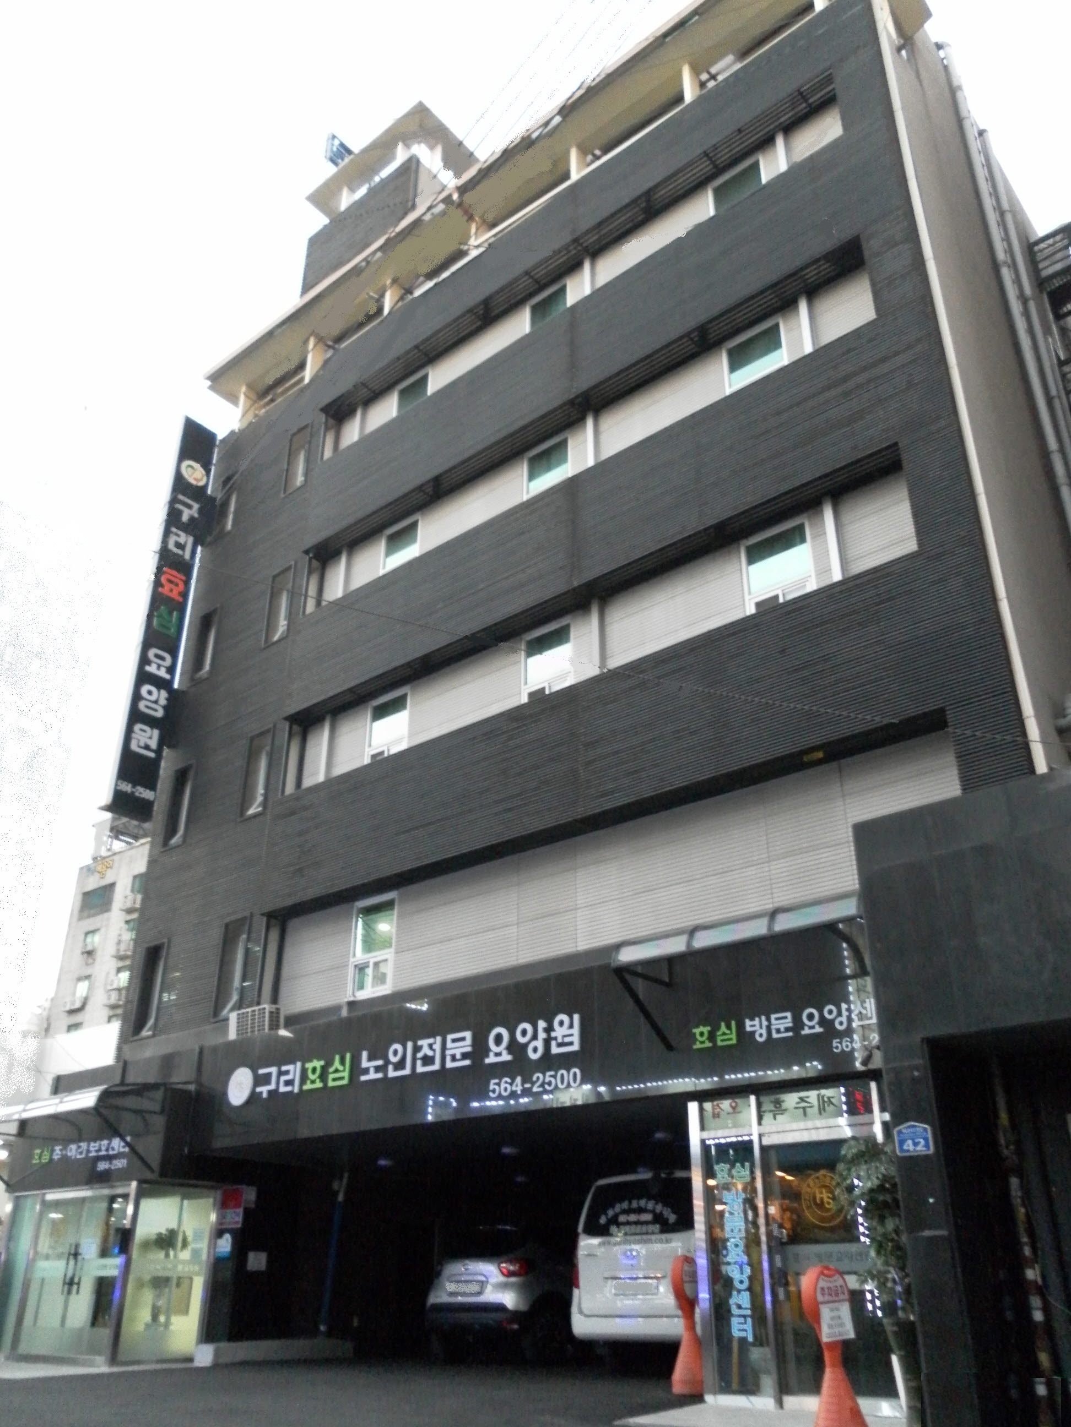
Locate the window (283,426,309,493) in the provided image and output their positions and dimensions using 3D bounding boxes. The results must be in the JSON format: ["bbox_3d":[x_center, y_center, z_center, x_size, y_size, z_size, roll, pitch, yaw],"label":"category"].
[{"bbox_3d":[-4.228,-4.522,20.742,0.605,1.360,0.180,-21,-33,35],"label":"window"}]

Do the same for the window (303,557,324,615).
[{"bbox_3d":[-3.743,-2.222,19.621,0.468,1.343,0.200,-21,-35,35],"label":"window"}]

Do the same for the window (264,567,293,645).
[{"bbox_3d":[-4.245,-1.816,19.444,0.590,1.480,0.180,-21,-33,35],"label":"window"}]

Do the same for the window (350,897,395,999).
[{"bbox_3d":[-2.231,3.187,15.822,0.851,1.363,0.150,-21,-35,35],"label":"window"}]

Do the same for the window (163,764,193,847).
[{"bbox_3d":[-5.943,1.588,19.374,0.615,1.420,0.180,-21,-33,35],"label":"window"}]

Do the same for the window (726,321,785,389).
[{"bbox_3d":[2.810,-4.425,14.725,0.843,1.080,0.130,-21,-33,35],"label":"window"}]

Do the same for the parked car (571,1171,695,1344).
[{"bbox_3d":[2.687,6.817,13.963,1.920,1.925,5.130,-21,-35,35],"label":"parked car"}]

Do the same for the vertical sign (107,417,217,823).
[{"bbox_3d":[-6.868,-2.043,21.455,0.360,8.640,0.736,-21,-35,35],"label":"vertical sign"}]

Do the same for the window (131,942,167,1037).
[{"bbox_3d":[-6.001,4.335,18.094,0.660,1.440,0.180,-21,-33,35],"label":"window"}]

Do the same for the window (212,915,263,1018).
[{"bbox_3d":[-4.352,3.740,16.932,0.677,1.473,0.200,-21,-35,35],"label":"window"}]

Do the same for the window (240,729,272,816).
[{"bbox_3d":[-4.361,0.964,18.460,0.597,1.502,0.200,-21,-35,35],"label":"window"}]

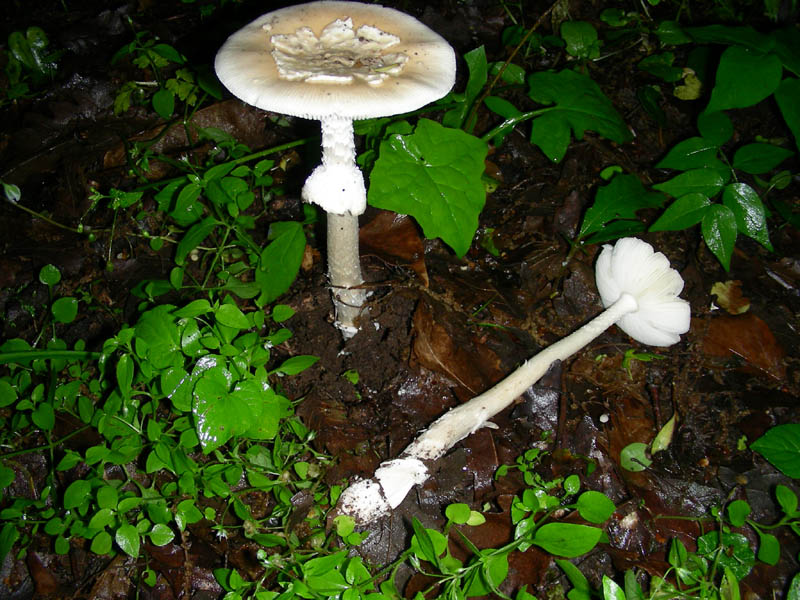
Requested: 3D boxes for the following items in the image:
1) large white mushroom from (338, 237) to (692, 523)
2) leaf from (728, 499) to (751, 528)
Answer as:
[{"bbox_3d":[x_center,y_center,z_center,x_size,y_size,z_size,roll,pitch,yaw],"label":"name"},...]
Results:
[{"bbox_3d":[0.053,0.043,0.420,0.202,0.064,0.066,-32,49,-25],"label":"large white mushroom"},{"bbox_3d":[0.163,0.102,0.423,0.012,0.004,0.014,20,65,23],"label":"leaf"}]

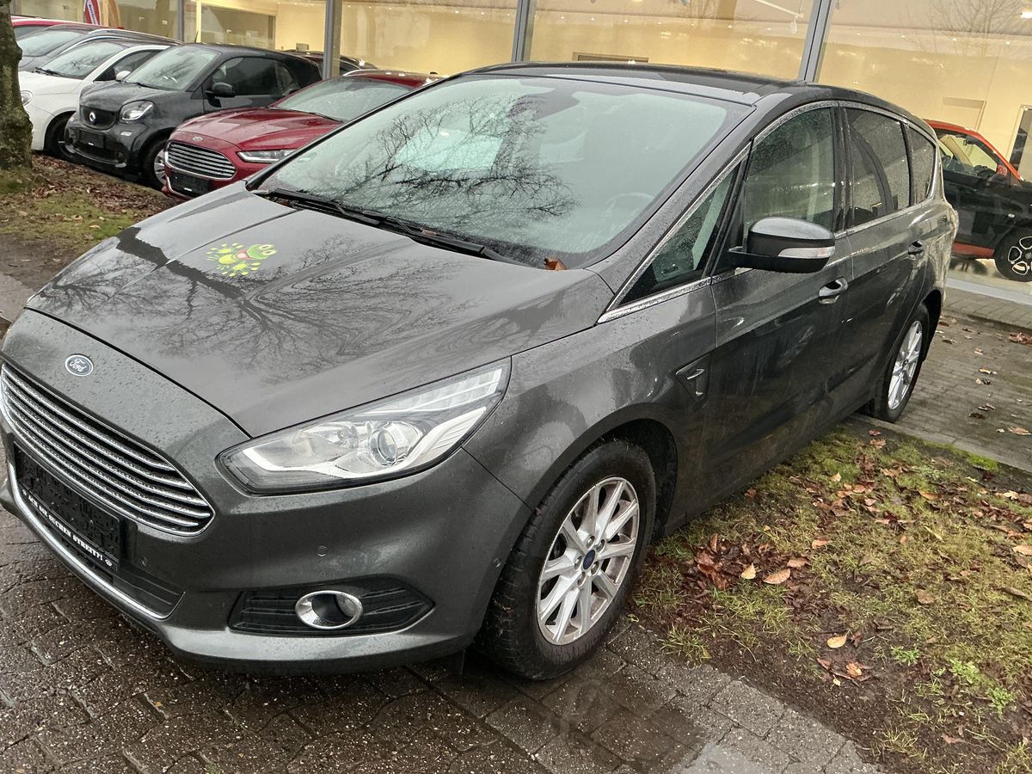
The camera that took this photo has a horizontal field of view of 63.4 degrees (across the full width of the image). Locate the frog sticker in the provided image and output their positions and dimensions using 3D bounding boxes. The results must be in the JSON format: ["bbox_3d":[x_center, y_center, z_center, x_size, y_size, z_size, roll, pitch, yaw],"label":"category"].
[{"bbox_3d":[-0.723,-0.344,2.212,0.175,0.012,0.267,-16,33,-17],"label":"frog sticker"}]

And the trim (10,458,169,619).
[{"bbox_3d":[-1.080,0.366,2.040,0.870,0.100,0.110,20,24,36],"label":"trim"}]

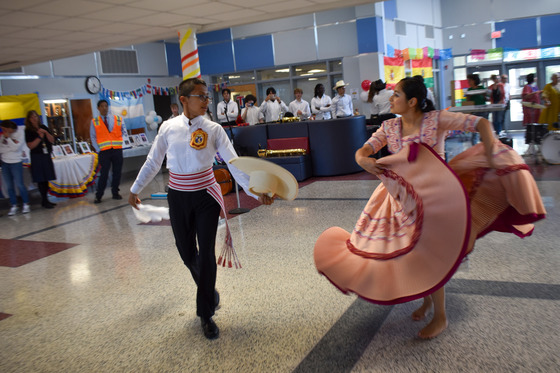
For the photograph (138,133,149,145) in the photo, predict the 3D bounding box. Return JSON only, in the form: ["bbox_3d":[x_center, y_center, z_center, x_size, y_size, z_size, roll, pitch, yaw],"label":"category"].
[{"bbox_3d":[-3.373,-1.180,12.700,0.030,0.280,0.220,-15,0,41],"label":"photograph"}]

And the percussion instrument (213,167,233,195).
[{"bbox_3d":[-0.995,-0.086,8.800,0.400,0.460,0.380,-3,9,17],"label":"percussion instrument"}]

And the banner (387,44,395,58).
[{"bbox_3d":[3.128,-3.814,14.500,0.030,0.350,0.420,1,11,39],"label":"banner"}]

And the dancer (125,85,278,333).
[{"bbox_3d":[-0.495,0.135,3.300,0.900,1.600,0.580,-6,9,-6],"label":"dancer"}]

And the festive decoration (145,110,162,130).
[{"bbox_3d":[-3.204,-1.672,13.000,0.350,0.500,0.480,2,11,37],"label":"festive decoration"}]

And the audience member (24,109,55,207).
[{"bbox_3d":[-4.239,-0.469,9.092,0.420,1.680,0.520,2,11,39],"label":"audience member"}]

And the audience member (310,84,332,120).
[{"bbox_3d":[0.868,-1.211,10.535,0.500,1.740,0.330,-6,9,-7],"label":"audience member"}]

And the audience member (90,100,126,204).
[{"bbox_3d":[-3.093,-0.606,9.150,0.560,1.760,0.360,-8,9,-16],"label":"audience member"}]

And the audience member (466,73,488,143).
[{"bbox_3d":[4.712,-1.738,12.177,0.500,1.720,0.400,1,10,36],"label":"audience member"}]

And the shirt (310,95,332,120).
[{"bbox_3d":[0.837,-1.560,10.400,0.480,0.640,0.300,-6,9,-7],"label":"shirt"}]

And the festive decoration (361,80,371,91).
[{"bbox_3d":[2.040,-2.396,12.200,0.240,0.270,0.240,-1,10,24],"label":"festive decoration"}]

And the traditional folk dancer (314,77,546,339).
[{"bbox_3d":[0.871,0.116,2.970,1.250,1.480,1.000,0,10,30],"label":"traditional folk dancer"}]

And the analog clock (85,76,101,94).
[{"bbox_3d":[-4.421,-2.381,12.100,0.060,0.410,0.410,2,11,40],"label":"analog clock"}]

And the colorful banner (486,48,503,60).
[{"bbox_3d":[6.494,-3.993,15.500,0.450,0.350,0.030,0,10,29],"label":"colorful banner"}]

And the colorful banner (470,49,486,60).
[{"bbox_3d":[6.508,-4.288,16.800,0.440,0.350,0.030,-1,9,26],"label":"colorful banner"}]

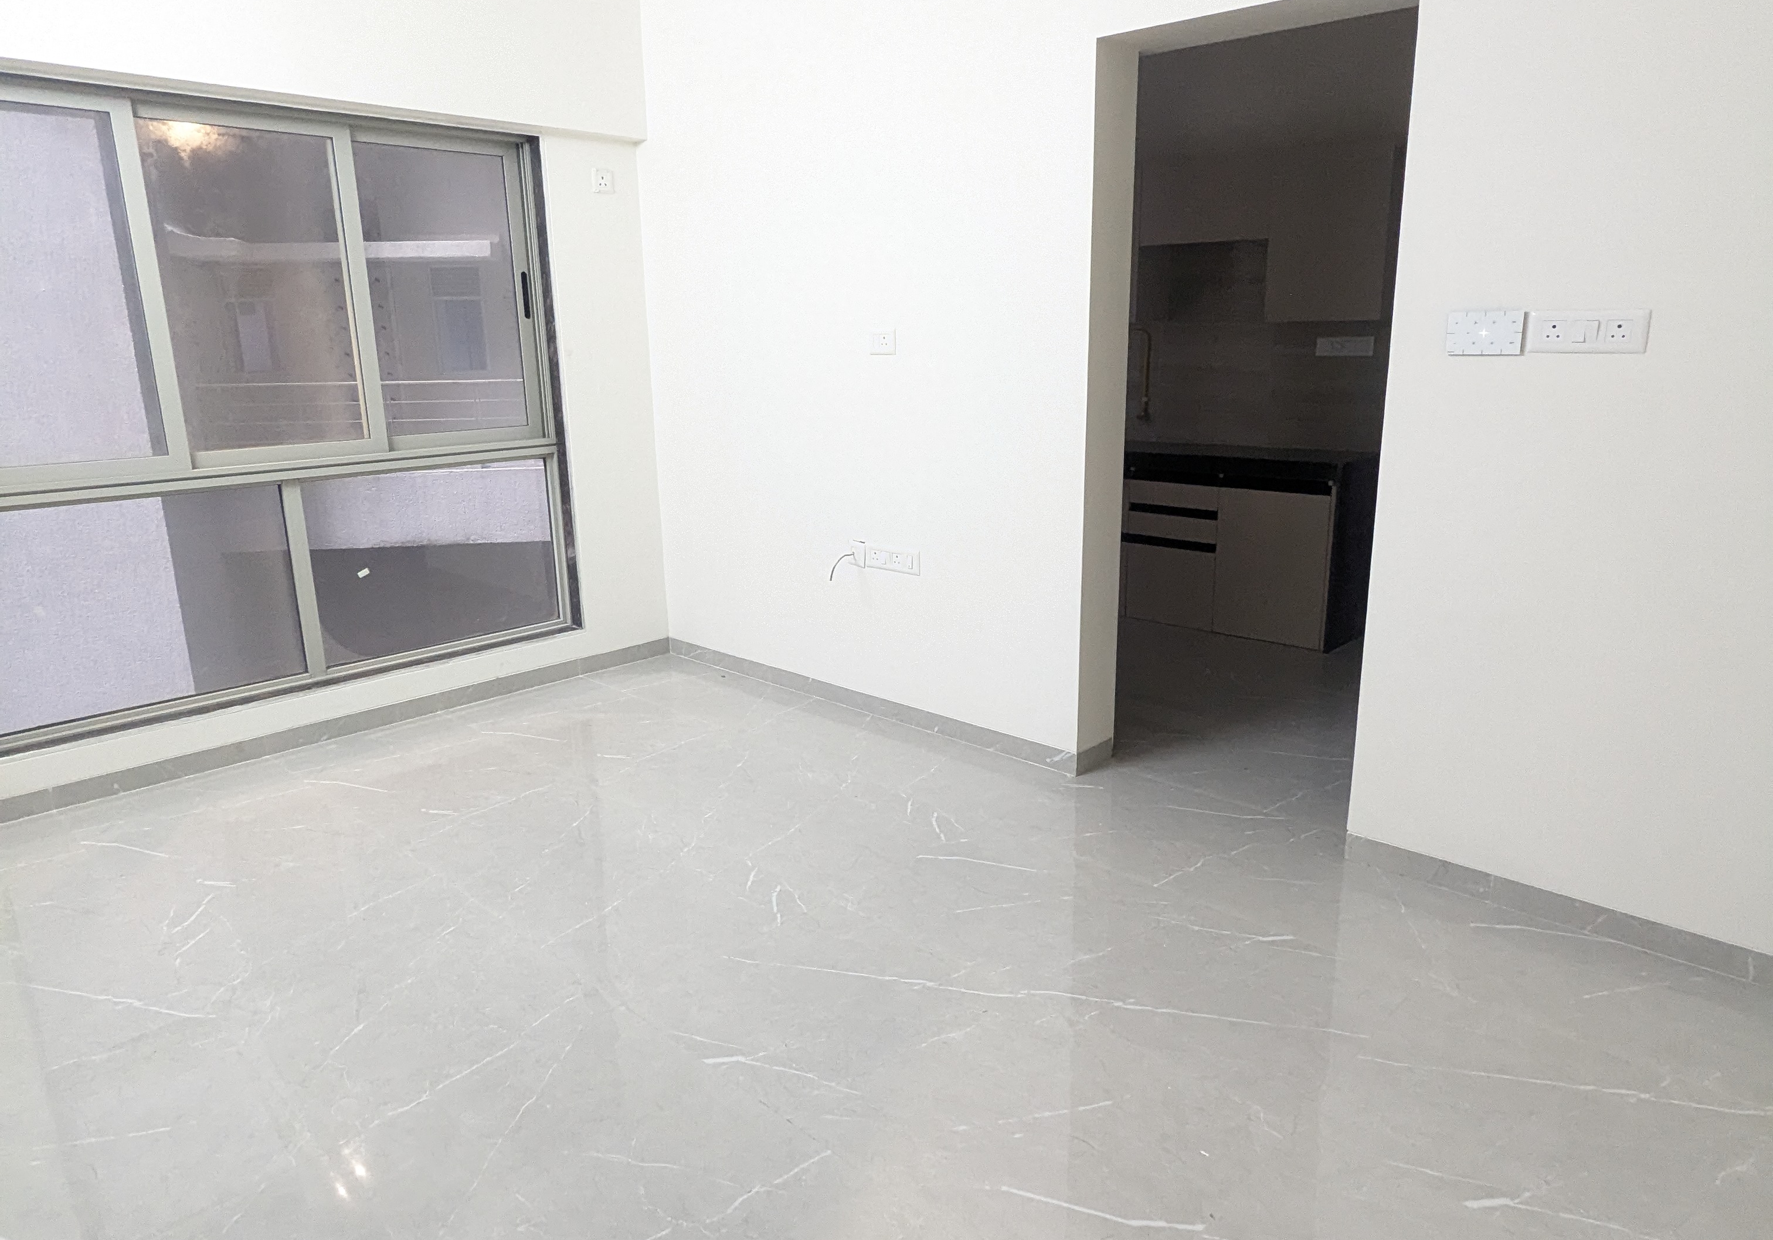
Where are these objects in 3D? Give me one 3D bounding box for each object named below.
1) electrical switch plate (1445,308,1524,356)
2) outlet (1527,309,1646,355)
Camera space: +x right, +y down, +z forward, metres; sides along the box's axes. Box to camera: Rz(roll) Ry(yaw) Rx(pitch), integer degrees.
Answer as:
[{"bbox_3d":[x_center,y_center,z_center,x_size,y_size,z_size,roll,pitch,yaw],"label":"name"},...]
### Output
[{"bbox_3d":[1.336,-0.638,2.433,0.151,0.093,0.017,12,20,42],"label":"electrical switch plate"},{"bbox_3d":[1.479,-0.606,2.303,0.218,0.087,0.014,12,20,42],"label":"outlet"}]

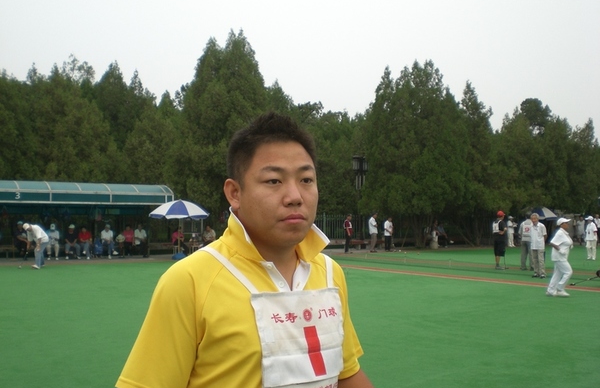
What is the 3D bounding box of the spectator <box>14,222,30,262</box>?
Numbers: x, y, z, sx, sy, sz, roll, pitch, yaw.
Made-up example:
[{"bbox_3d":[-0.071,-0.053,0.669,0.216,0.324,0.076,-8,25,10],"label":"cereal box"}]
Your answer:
[{"bbox_3d":[-10.024,1.694,23.771,0.550,1.370,0.750,1,-2,-27],"label":"spectator"}]

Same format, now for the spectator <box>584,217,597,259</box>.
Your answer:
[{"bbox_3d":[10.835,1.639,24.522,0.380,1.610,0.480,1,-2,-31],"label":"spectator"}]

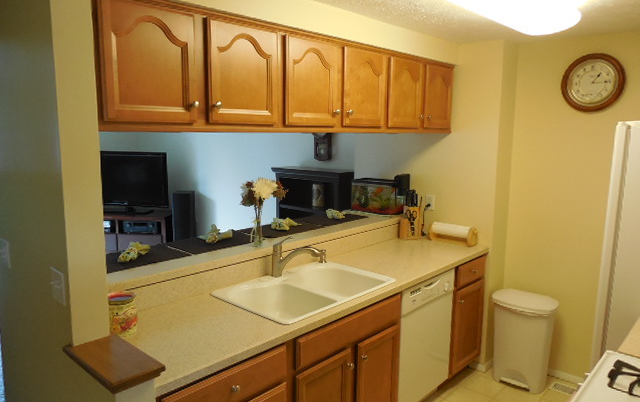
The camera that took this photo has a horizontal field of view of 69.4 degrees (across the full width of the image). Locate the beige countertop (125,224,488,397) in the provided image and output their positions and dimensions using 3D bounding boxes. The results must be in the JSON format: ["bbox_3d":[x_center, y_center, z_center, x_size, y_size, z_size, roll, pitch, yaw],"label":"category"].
[{"bbox_3d":[0.097,0.382,2.531,0.650,0.142,2.455,8,11,43],"label":"beige countertop"}]

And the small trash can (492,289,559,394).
[{"bbox_3d":[1.424,0.966,3.239,0.410,0.597,0.317,8,11,43],"label":"small trash can"}]

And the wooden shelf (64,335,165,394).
[{"bbox_3d":[-0.675,0.517,1.505,0.377,0.028,0.163,8,11,43],"label":"wooden shelf"}]

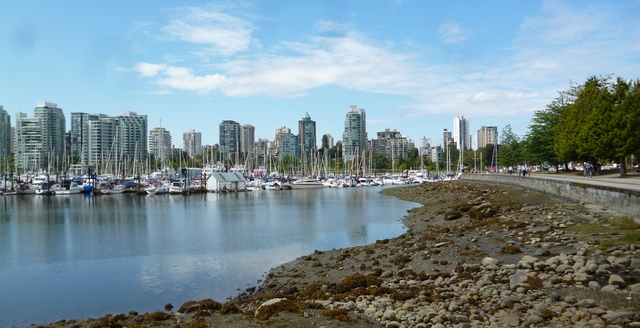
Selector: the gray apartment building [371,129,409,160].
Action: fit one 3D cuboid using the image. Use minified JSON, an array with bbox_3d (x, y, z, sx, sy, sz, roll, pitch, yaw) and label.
[{"bbox_3d":[80.160,-18.960,595.000,40.000,43.700,24.000,0,-1,20],"label":"gray apartment building"}]

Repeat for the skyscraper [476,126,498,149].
[{"bbox_3d":[213.540,-26.130,660.000,24.000,43.300,20.000,0,-1,20],"label":"skyscraper"}]

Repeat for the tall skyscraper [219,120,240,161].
[{"bbox_3d":[-100.240,-22.210,575.000,21.000,52.200,20.000,0,-1,20],"label":"tall skyscraper"}]

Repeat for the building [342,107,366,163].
[{"bbox_3d":[37.250,-29.750,555.000,23.000,67.000,23.000,0,-1,20],"label":"building"}]

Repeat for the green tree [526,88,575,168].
[{"bbox_3d":[46.010,-6.700,102.000,10.500,16.400,10.500,0,-1,20],"label":"green tree"}]

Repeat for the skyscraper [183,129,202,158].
[{"bbox_3d":[-157.310,-21.330,640.000,22.000,43.900,22.000,0,-1,20],"label":"skyscraper"}]

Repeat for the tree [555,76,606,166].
[{"bbox_3d":[42.590,-6.370,84.000,9.200,15.700,9.200,0,-1,20],"label":"tree"}]

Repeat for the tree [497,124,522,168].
[{"bbox_3d":[53.080,-4.550,145.000,7.500,13.000,7.500,0,-1,20],"label":"tree"}]

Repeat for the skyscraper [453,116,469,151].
[{"bbox_3d":[196.790,-35.460,720.000,19.000,61.200,19.000,0,-1,20],"label":"skyscraper"}]

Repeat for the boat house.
[{"bbox_3d":[-24.270,4.760,134.000,5.000,4.800,9.000,-1,-1,40],"label":"boat house"}]

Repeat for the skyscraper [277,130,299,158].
[{"bbox_3d":[-37.090,-19.700,600.000,24.000,45.200,22.000,0,-1,20],"label":"skyscraper"}]

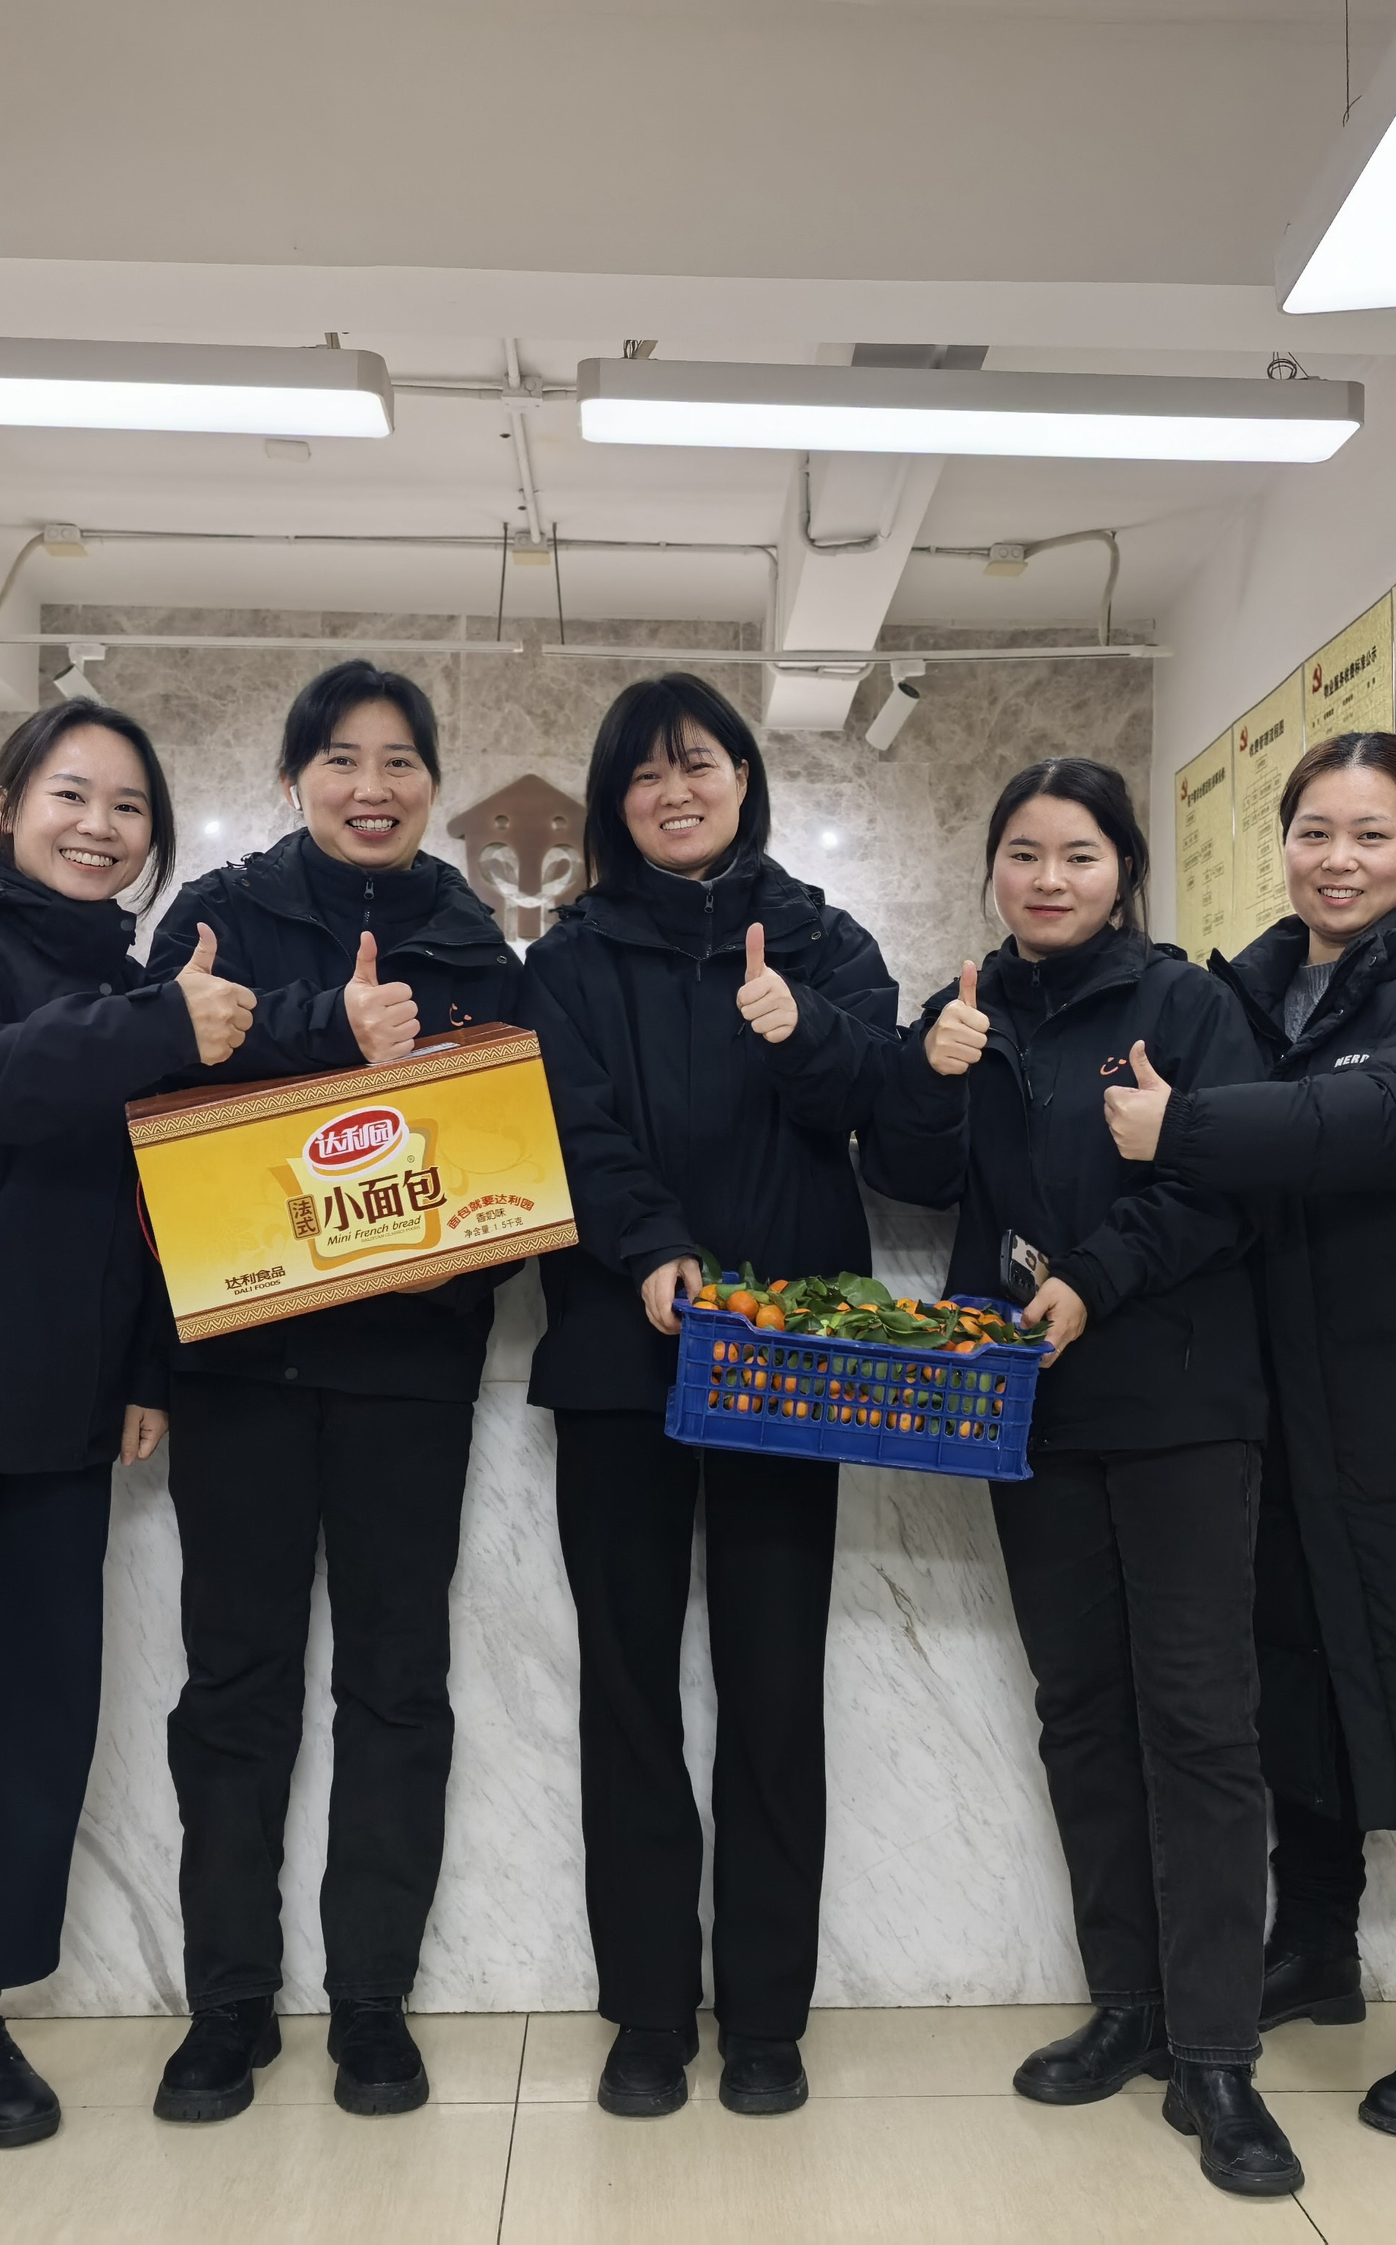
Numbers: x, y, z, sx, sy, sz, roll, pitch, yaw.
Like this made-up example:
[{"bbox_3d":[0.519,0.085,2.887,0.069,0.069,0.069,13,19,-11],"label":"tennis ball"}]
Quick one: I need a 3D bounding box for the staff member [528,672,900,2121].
[{"bbox_3d":[0.014,0.278,2.302,0.450,1.645,0.430,0,-3,-2],"label":"staff member"}]

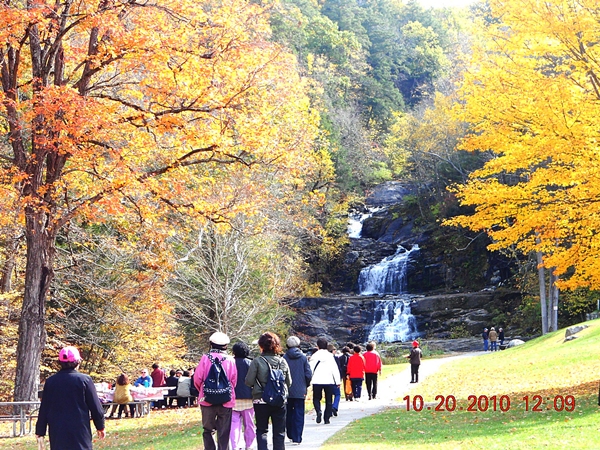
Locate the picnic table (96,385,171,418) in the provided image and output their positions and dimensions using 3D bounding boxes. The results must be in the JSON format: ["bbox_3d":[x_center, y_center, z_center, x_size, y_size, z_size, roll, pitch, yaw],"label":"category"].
[{"bbox_3d":[-4.857,5.133,38.700,2.050,0.780,1.500,-1,-6,10],"label":"picnic table"}]

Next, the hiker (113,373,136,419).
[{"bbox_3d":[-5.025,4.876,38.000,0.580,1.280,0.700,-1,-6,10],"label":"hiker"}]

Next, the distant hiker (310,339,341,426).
[{"bbox_3d":[0.487,3.049,26.000,0.620,1.680,0.480,-1,-6,5],"label":"distant hiker"}]

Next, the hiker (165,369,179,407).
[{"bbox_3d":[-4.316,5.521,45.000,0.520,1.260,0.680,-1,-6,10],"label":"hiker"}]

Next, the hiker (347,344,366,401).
[{"bbox_3d":[1.600,4.206,37.800,0.540,1.600,0.420,-1,-6,7],"label":"hiker"}]

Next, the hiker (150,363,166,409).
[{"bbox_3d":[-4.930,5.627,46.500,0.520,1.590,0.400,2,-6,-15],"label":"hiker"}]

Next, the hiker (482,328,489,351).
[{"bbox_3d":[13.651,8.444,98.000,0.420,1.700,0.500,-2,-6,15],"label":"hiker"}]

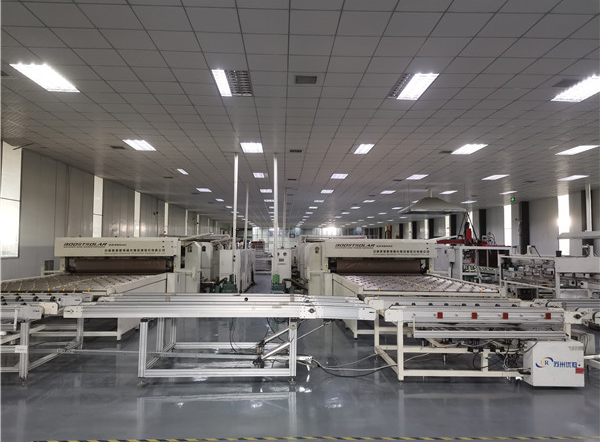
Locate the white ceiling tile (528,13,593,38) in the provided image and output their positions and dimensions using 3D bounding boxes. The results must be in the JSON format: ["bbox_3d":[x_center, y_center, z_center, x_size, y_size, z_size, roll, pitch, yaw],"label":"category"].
[{"bbox_3d":[3.167,-2.392,5.565,0.600,0.020,0.600,0,-3,-2],"label":"white ceiling tile"}]

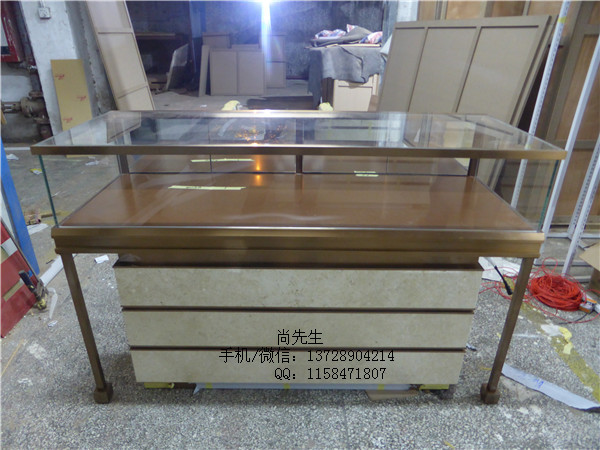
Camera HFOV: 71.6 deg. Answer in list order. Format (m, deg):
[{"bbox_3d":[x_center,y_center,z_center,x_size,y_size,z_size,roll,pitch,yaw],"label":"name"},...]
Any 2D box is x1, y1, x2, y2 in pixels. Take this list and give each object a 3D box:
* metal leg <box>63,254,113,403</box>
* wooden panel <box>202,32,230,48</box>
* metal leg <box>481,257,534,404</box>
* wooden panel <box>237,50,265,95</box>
[{"bbox_3d":[-0.756,0.382,1.486,0.052,0.637,0.052,0,25,0],"label":"metal leg"},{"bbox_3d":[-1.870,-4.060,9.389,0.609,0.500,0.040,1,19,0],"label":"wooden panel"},{"bbox_3d":[0.744,0.395,1.497,0.052,0.637,0.052,0,25,0],"label":"metal leg"},{"bbox_3d":[-1.046,-3.231,8.860,0.575,0.898,0.040,0,15,0],"label":"wooden panel"}]

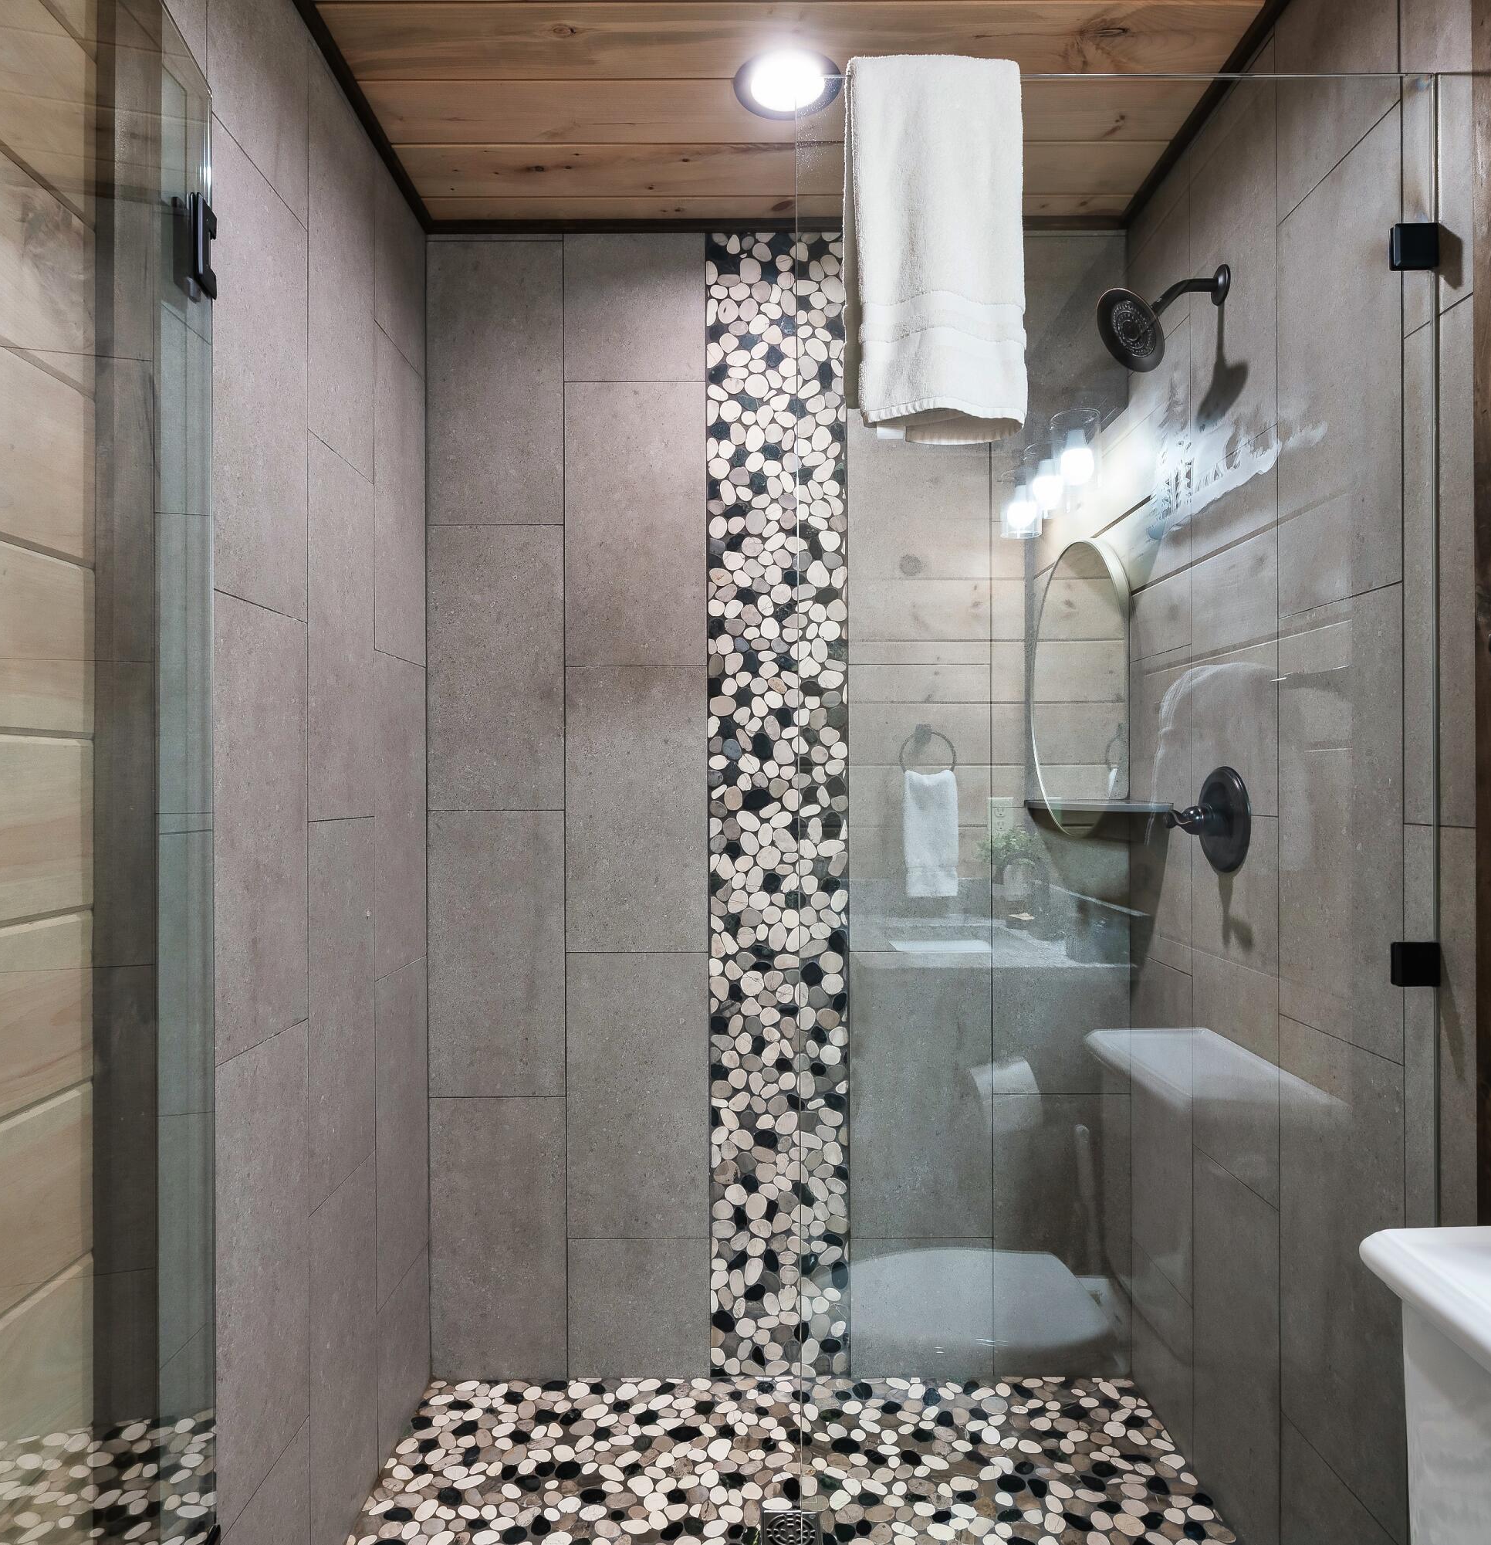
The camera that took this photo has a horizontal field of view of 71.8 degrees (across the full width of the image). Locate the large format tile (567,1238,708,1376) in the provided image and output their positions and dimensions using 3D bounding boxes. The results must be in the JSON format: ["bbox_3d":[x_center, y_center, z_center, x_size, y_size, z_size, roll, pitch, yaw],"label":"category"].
[{"bbox_3d":[-0.226,1.146,2.201,0.305,0.298,0.012,0,-1,0],"label":"large format tile"}]

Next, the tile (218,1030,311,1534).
[{"bbox_3d":[-0.676,0.679,1.433,0.010,0.606,0.300,0,0,0],"label":"tile"}]

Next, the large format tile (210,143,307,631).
[{"bbox_3d":[-0.686,-0.538,1.452,0.012,0.610,0.302,0,-1,0],"label":"large format tile"}]

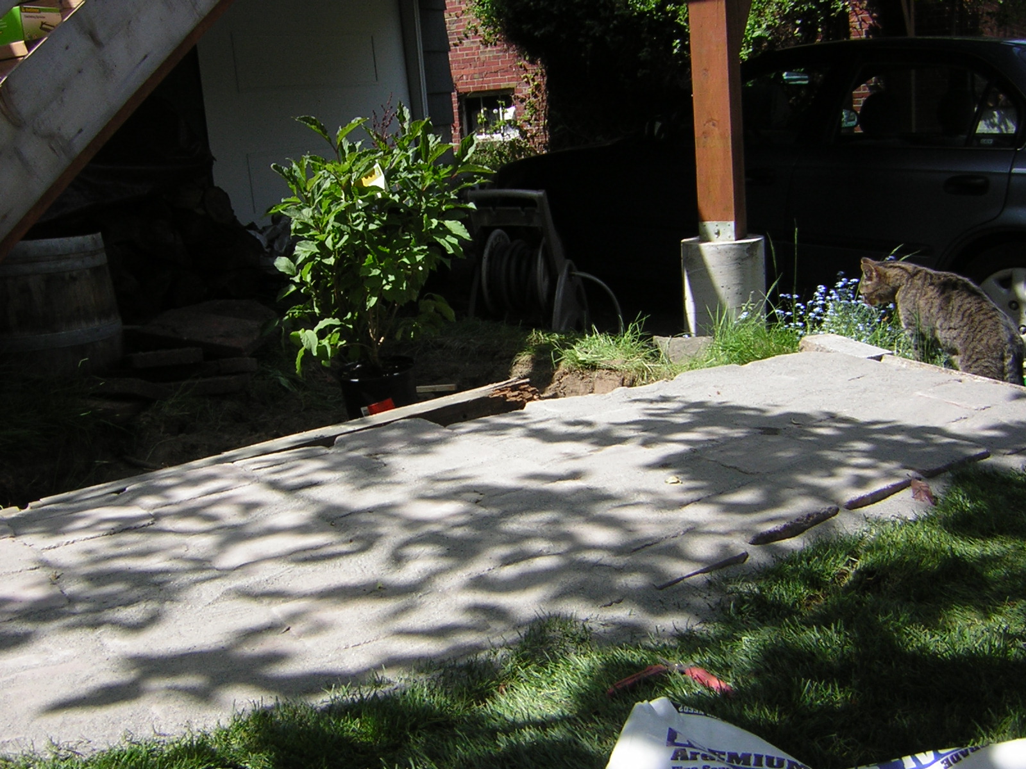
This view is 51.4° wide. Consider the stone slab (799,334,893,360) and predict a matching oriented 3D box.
[{"bbox_3d":[1.101,-0.103,3.506,0.120,0.050,0.330,-8,14,-14],"label":"stone slab"}]

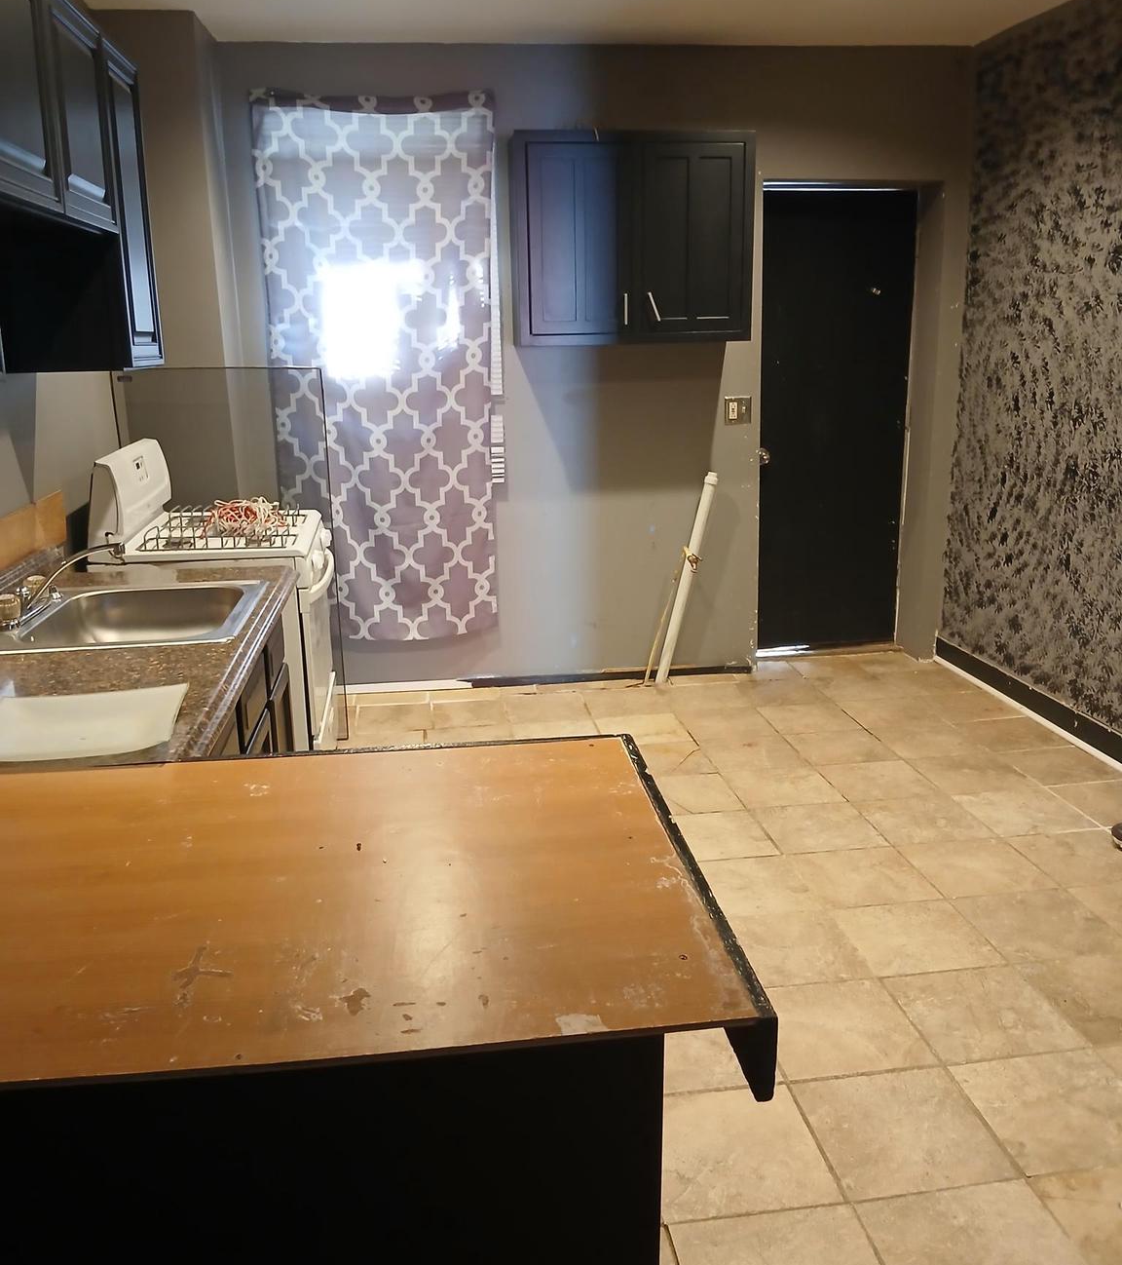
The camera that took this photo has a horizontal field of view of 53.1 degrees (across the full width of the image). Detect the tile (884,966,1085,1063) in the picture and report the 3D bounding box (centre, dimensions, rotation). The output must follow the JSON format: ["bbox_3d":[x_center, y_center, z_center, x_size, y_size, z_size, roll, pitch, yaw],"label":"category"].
[{"bbox_3d":[0.928,0.844,2.499,0.330,0.010,0.327,-3,15,-8],"label":"tile"}]

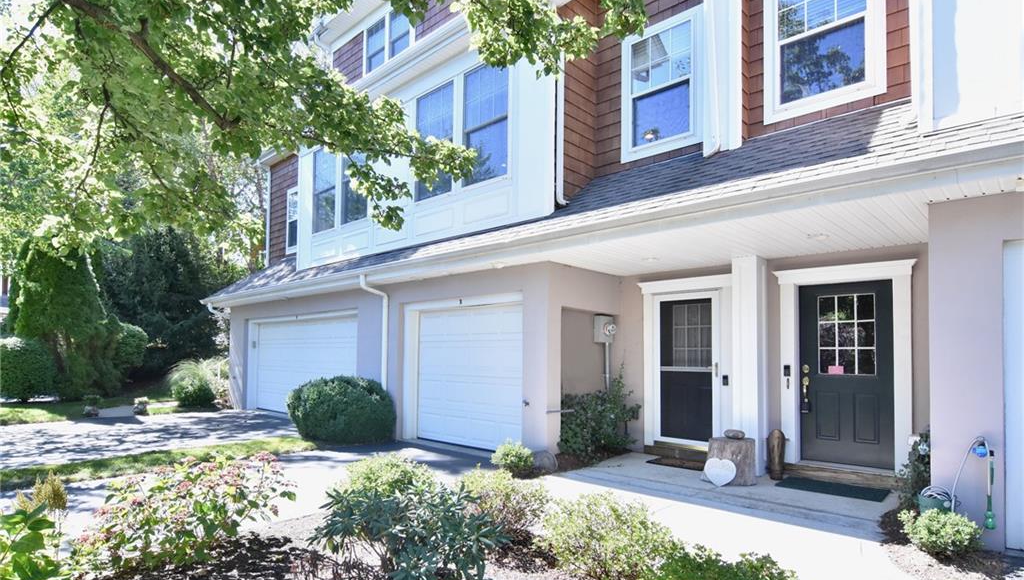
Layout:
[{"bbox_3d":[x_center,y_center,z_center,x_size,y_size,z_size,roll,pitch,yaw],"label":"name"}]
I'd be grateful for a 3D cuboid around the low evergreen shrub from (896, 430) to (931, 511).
[{"bbox_3d":[3.721,1.665,4.720,0.340,0.700,0.450,-3,-6,42],"label":"low evergreen shrub"}]

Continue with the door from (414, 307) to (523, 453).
[{"bbox_3d":[-0.708,1.385,7.963,2.380,2.130,0.100,-3,-6,42],"label":"door"}]

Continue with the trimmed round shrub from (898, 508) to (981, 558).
[{"bbox_3d":[3.191,1.810,3.820,0.520,0.350,0.460,-3,-6,42],"label":"trimmed round shrub"}]

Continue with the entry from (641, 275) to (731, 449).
[{"bbox_3d":[2.352,0.987,6.920,1.320,2.260,0.180,-3,-6,42],"label":"entry"}]

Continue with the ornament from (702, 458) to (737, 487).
[{"bbox_3d":[2.180,1.903,5.350,0.340,0.300,0.060,-2,-12,37],"label":"ornament"}]

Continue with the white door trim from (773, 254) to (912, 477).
[{"bbox_3d":[3.675,0.859,5.707,1.320,2.250,0.160,-3,-6,42],"label":"white door trim"}]

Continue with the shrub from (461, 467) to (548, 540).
[{"bbox_3d":[-0.063,1.777,4.300,0.740,0.500,0.700,0,-4,0],"label":"shrub"}]

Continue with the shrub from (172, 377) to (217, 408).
[{"bbox_3d":[-8.499,2.744,13.700,1.050,0.800,1.000,-3,-5,38],"label":"shrub"}]

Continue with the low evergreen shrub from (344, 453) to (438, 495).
[{"bbox_3d":[-1.059,1.684,4.500,0.760,0.500,0.700,1,-4,0],"label":"low evergreen shrub"}]

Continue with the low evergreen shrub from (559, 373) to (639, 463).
[{"bbox_3d":[1.188,1.731,6.950,0.950,1.150,1.100,-3,-5,37],"label":"low evergreen shrub"}]

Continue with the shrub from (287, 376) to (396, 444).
[{"bbox_3d":[-2.823,1.956,8.450,1.700,1.100,1.650,-3,-5,38],"label":"shrub"}]

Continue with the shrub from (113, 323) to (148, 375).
[{"bbox_3d":[-13.453,2.057,18.000,1.350,1.750,1.300,-3,-5,38],"label":"shrub"}]

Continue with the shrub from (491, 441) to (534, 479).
[{"bbox_3d":[0.006,2.002,6.100,0.510,0.440,0.500,0,-4,0],"label":"shrub"}]

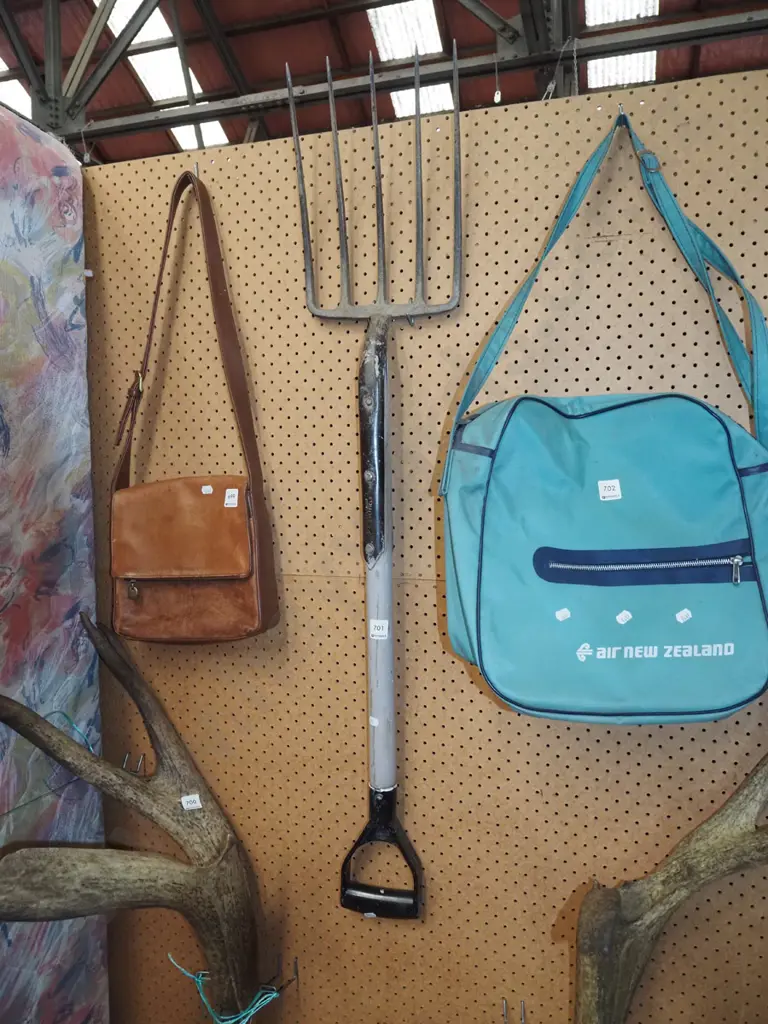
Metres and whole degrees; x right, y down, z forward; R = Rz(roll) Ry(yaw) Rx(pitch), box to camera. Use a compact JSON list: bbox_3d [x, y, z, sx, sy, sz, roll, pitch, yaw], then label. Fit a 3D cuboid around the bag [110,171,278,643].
[{"bbox_3d":[-0.271,-0.144,0.997,0.235,0.660,0.077,1,3,16],"label":"bag"}]

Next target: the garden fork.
[{"bbox_3d":[-0.009,-0.006,0.929,0.220,1.120,0.080,1,3,16],"label":"garden fork"}]

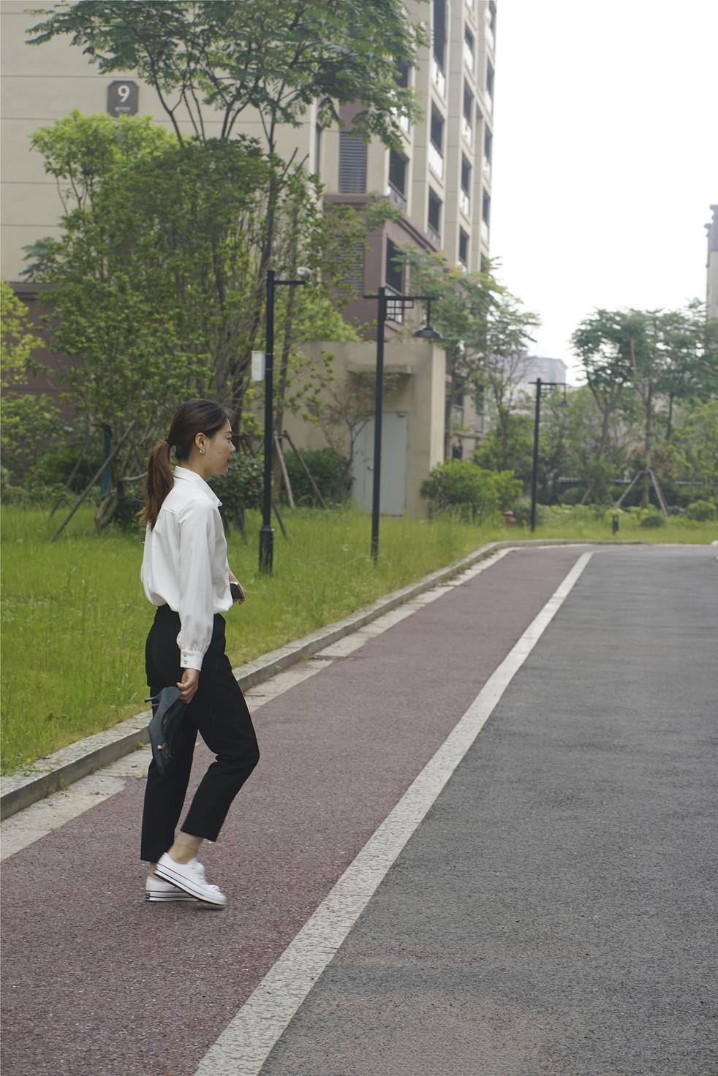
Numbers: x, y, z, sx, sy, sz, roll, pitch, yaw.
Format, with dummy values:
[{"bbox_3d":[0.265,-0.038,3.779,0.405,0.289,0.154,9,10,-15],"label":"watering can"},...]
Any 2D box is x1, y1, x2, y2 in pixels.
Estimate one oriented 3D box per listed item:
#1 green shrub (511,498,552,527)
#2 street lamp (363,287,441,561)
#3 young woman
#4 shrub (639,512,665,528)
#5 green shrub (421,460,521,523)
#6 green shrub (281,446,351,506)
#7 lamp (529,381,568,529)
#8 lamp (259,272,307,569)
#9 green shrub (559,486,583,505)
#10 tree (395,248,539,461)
[{"bbox_3d":[3.721,-0.555,55.000,0.830,0.640,0.750,1,2,0],"label":"green shrub"},{"bbox_3d":[0.481,-1.331,29.700,0.900,3.220,0.340,1,2,5],"label":"street lamp"},{"bbox_3d":[-0.511,0.369,8.200,0.400,1.620,0.450,1,2,-12],"label":"young woman"},{"bbox_3d":[6.754,-0.426,58.500,0.600,0.390,0.580,1,2,0],"label":"shrub"},{"bbox_3d":[2.266,-0.929,51.500,2.000,1.320,1.600,1,2,0],"label":"green shrub"},{"bbox_3d":[-0.835,-1.166,50.000,1.360,1.220,1.200,1,2,0],"label":"green shrub"},{"bbox_3d":[3.882,-1.720,52.500,0.840,3.220,0.340,1,2,5],"label":"lamp"},{"bbox_3d":[-0.785,-1.214,26.500,0.470,3.200,0.170,2,2,13],"label":"lamp"},{"bbox_3d":[6.169,-1.200,74.000,0.720,0.620,0.700,1,2,0],"label":"green shrub"},{"bbox_3d":[2.404,-3.517,57.000,3.300,6.000,3.200,1,2,0],"label":"tree"}]

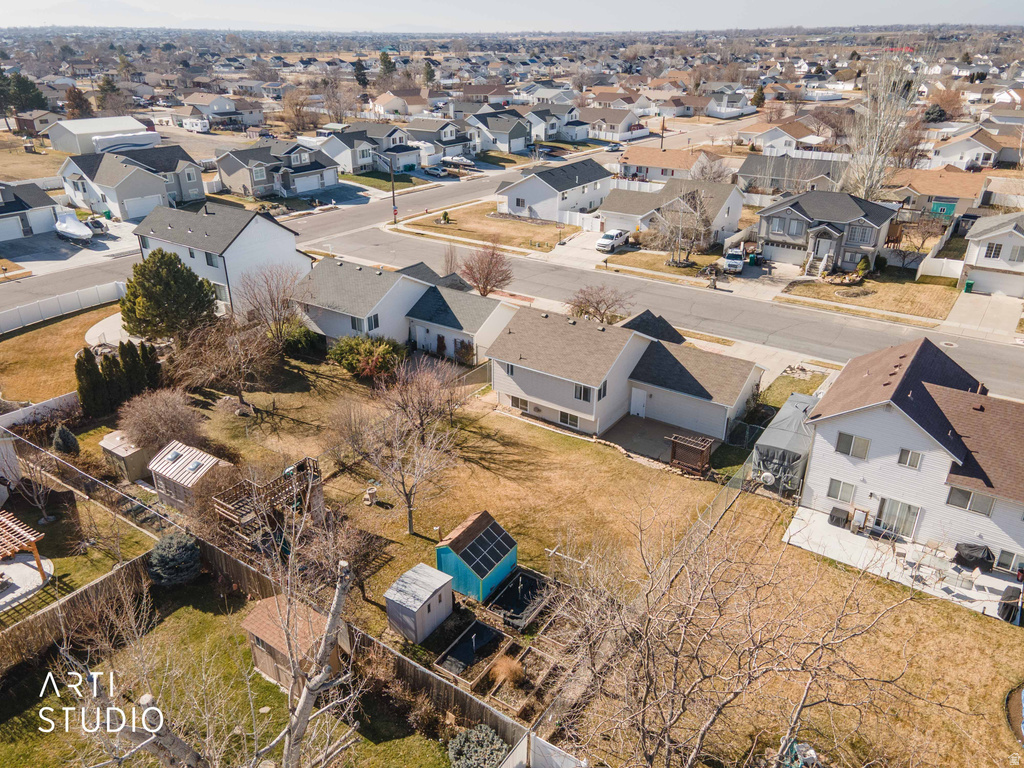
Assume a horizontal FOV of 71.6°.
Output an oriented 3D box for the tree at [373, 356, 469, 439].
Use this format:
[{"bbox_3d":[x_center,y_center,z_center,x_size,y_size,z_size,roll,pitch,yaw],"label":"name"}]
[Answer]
[{"bbox_3d":[-5.851,1.149,44.631,6.000,5.700,5.800,0,26,0],"label":"tree"}]

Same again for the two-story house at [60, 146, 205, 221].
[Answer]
[{"bbox_3d":[-54.236,-30.254,104.768,18.140,7.040,16.410,21,33,35],"label":"two-story house"}]

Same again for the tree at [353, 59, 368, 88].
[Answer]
[{"bbox_3d":[-67.155,-137.634,314.718,6.500,12.400,6.500,0,26,0],"label":"tree"}]

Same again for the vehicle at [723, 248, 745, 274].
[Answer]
[{"bbox_3d":[25.116,-13.862,79.533,2.070,1.970,5.610,10,28,19],"label":"vehicle"}]

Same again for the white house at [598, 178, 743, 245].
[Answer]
[{"bbox_3d":[21.402,-23.900,95.507,16.500,6.500,12.000,17,31,32],"label":"white house"}]

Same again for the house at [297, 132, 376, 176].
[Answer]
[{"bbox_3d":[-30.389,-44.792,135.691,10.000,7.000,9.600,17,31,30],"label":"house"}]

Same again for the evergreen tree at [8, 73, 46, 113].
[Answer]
[{"bbox_3d":[-145.928,-86.084,212.036,10.980,11.660,10.980,17,31,30],"label":"evergreen tree"}]

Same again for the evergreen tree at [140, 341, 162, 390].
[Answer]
[{"bbox_3d":[-26.877,-1.334,52.636,1.500,4.000,1.500,0,27,0],"label":"evergreen tree"}]

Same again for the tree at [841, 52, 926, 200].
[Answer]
[{"bbox_3d":[53.136,-36.110,102.805,10.500,21.300,10.000,0,27,0],"label":"tree"}]

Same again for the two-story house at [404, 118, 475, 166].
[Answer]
[{"bbox_3d":[-14.573,-52.577,150.746,13.990,7.780,13.000,18,31,31],"label":"two-story house"}]

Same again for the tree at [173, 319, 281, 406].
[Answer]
[{"bbox_3d":[-20.369,-1.398,50.782,7.300,5.800,6.900,0,27,0],"label":"tree"}]

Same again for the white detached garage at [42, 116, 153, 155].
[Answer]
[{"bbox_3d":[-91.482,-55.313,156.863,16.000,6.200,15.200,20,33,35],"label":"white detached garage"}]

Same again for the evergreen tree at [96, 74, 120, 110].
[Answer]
[{"bbox_3d":[-131.531,-94.849,231.528,6.500,10.000,6.500,0,27,0],"label":"evergreen tree"}]

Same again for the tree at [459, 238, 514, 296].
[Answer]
[{"bbox_3d":[-2.713,-11.585,71.422,5.500,5.300,5.400,0,26,0],"label":"tree"}]

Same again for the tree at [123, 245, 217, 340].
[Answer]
[{"bbox_3d":[-29.681,-7.820,61.350,8.000,7.600,8.000,17,31,32],"label":"tree"}]

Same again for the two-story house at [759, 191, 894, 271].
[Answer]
[{"bbox_3d":[36.681,-18.262,82.709,12.710,7.190,13.200,17,31,30],"label":"two-story house"}]

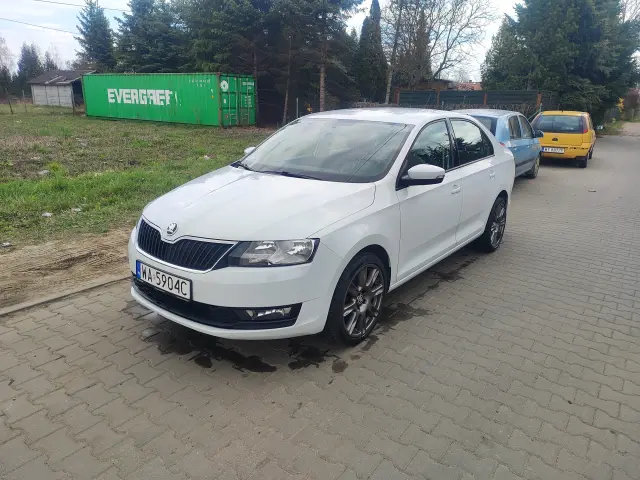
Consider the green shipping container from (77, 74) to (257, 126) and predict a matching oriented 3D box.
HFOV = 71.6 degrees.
[{"bbox_3d":[-9.058,-8.082,25.528,12.190,2.590,2.440,13,20,33],"label":"green shipping container"}]

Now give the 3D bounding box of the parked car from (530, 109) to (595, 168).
[{"bbox_3d":[7.284,-3.063,13.178,1.670,1.470,3.820,13,20,33],"label":"parked car"}]

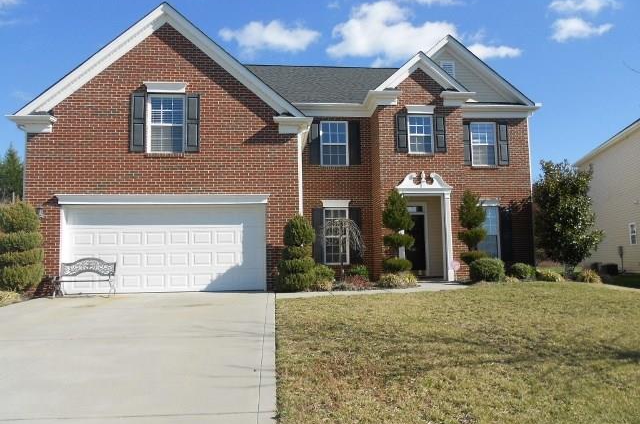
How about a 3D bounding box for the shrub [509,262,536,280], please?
[{"bbox_3d":[6.399,1.862,15.172,0.820,0.500,0.800,0,-6,-5],"label":"shrub"}]

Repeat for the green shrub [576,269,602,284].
[{"bbox_3d":[8.417,2.007,15.014,0.780,0.450,0.750,0,-6,-5],"label":"green shrub"}]

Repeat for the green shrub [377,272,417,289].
[{"bbox_3d":[2.025,1.793,12.718,1.041,0.382,0.800,0,-5,-5],"label":"green shrub"}]

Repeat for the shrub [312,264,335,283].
[{"bbox_3d":[0.065,1.592,12.161,0.652,0.525,0.650,0,-5,-5],"label":"shrub"}]

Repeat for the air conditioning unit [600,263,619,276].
[{"bbox_3d":[12.420,2.466,20.622,0.580,0.570,0.580,0,-5,-5],"label":"air conditioning unit"}]

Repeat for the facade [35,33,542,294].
[{"bbox_3d":[0.023,-1.327,14.092,14.687,6.851,3.532,0,-6,-5],"label":"facade"}]

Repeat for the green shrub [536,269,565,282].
[{"bbox_3d":[6.798,1.860,14.238,0.819,0.370,0.780,0,-5,-5],"label":"green shrub"}]

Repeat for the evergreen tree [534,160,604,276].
[{"bbox_3d":[8.212,0.221,15.810,2.091,3.878,2.050,0,-5,-5],"label":"evergreen tree"}]

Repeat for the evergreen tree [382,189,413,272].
[{"bbox_3d":[2.269,0.645,14.046,0.862,2.684,0.850,0,-5,-5],"label":"evergreen tree"}]

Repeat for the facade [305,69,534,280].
[{"bbox_3d":[3.328,-1.166,15.702,8.150,6.680,1.650,0,-5,-5],"label":"facade"}]

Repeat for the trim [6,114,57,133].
[{"bbox_3d":[-6.918,-2.129,11.664,1.177,0.355,0.386,0,-6,-5],"label":"trim"}]

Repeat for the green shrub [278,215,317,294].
[{"bbox_3d":[-0.569,0.995,11.521,0.922,1.839,0.913,0,-6,-5],"label":"green shrub"}]

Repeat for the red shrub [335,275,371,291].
[{"bbox_3d":[0.890,1.838,12.579,0.850,0.400,0.800,0,-6,-5],"label":"red shrub"}]

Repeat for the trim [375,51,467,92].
[{"bbox_3d":[3.094,-4.297,14.927,2.943,1.319,0.355,0,-6,-5],"label":"trim"}]

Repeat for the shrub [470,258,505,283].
[{"bbox_3d":[4.909,1.701,14.087,0.949,0.673,0.900,0,-5,-5],"label":"shrub"}]

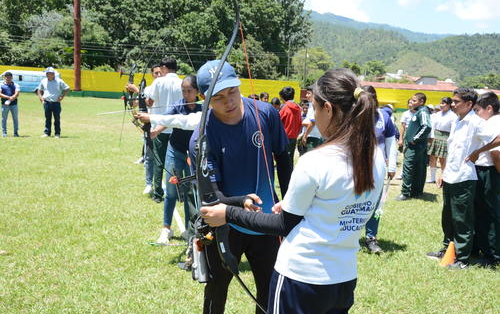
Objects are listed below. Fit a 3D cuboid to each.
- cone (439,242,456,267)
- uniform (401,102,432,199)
[{"bbox_3d":[1.753,0.836,4.347,0.160,0.205,0.160,2,8,-6],"label":"cone"},{"bbox_3d":[2.378,-0.092,7.145,0.330,1.312,0.420,1,8,-12],"label":"uniform"}]

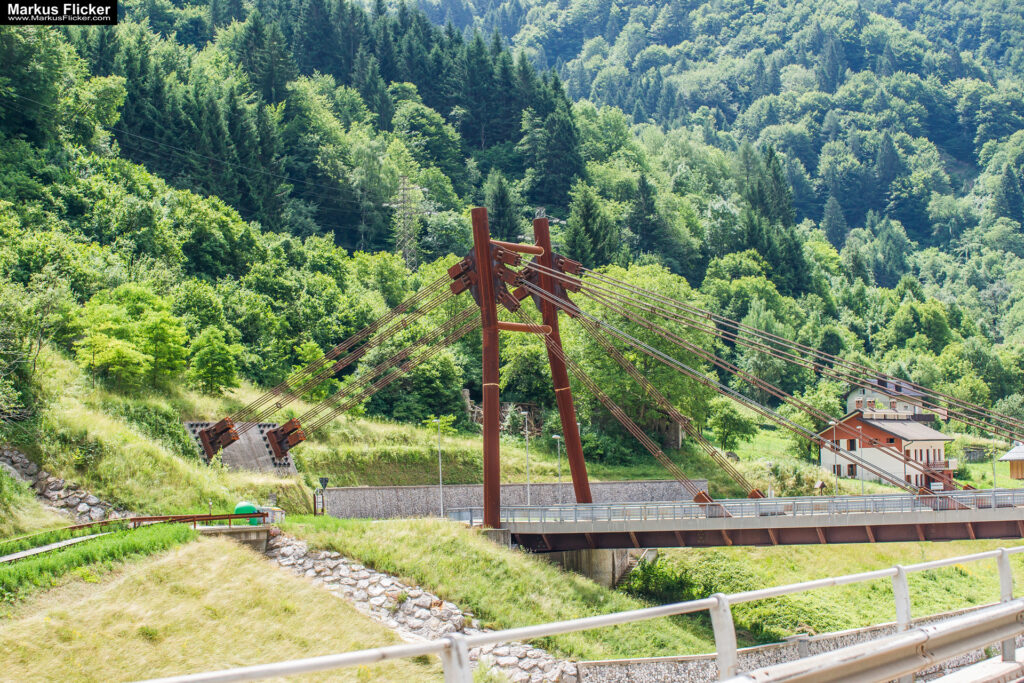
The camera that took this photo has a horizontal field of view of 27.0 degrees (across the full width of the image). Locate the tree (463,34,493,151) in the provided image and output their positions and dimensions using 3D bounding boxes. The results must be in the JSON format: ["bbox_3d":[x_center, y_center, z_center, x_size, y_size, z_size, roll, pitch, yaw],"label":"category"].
[{"bbox_3d":[-6.280,-47.060,400.000,6.000,21.750,6.000,-2,-4,0],"label":"tree"}]

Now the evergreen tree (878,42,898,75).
[{"bbox_3d":[130.240,-96.910,740.000,6.240,14.980,6.240,-2,-4,0],"label":"evergreen tree"}]

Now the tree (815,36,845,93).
[{"bbox_3d":[107.150,-93.010,720.000,10.120,19.840,10.120,-2,-4,0],"label":"tree"}]

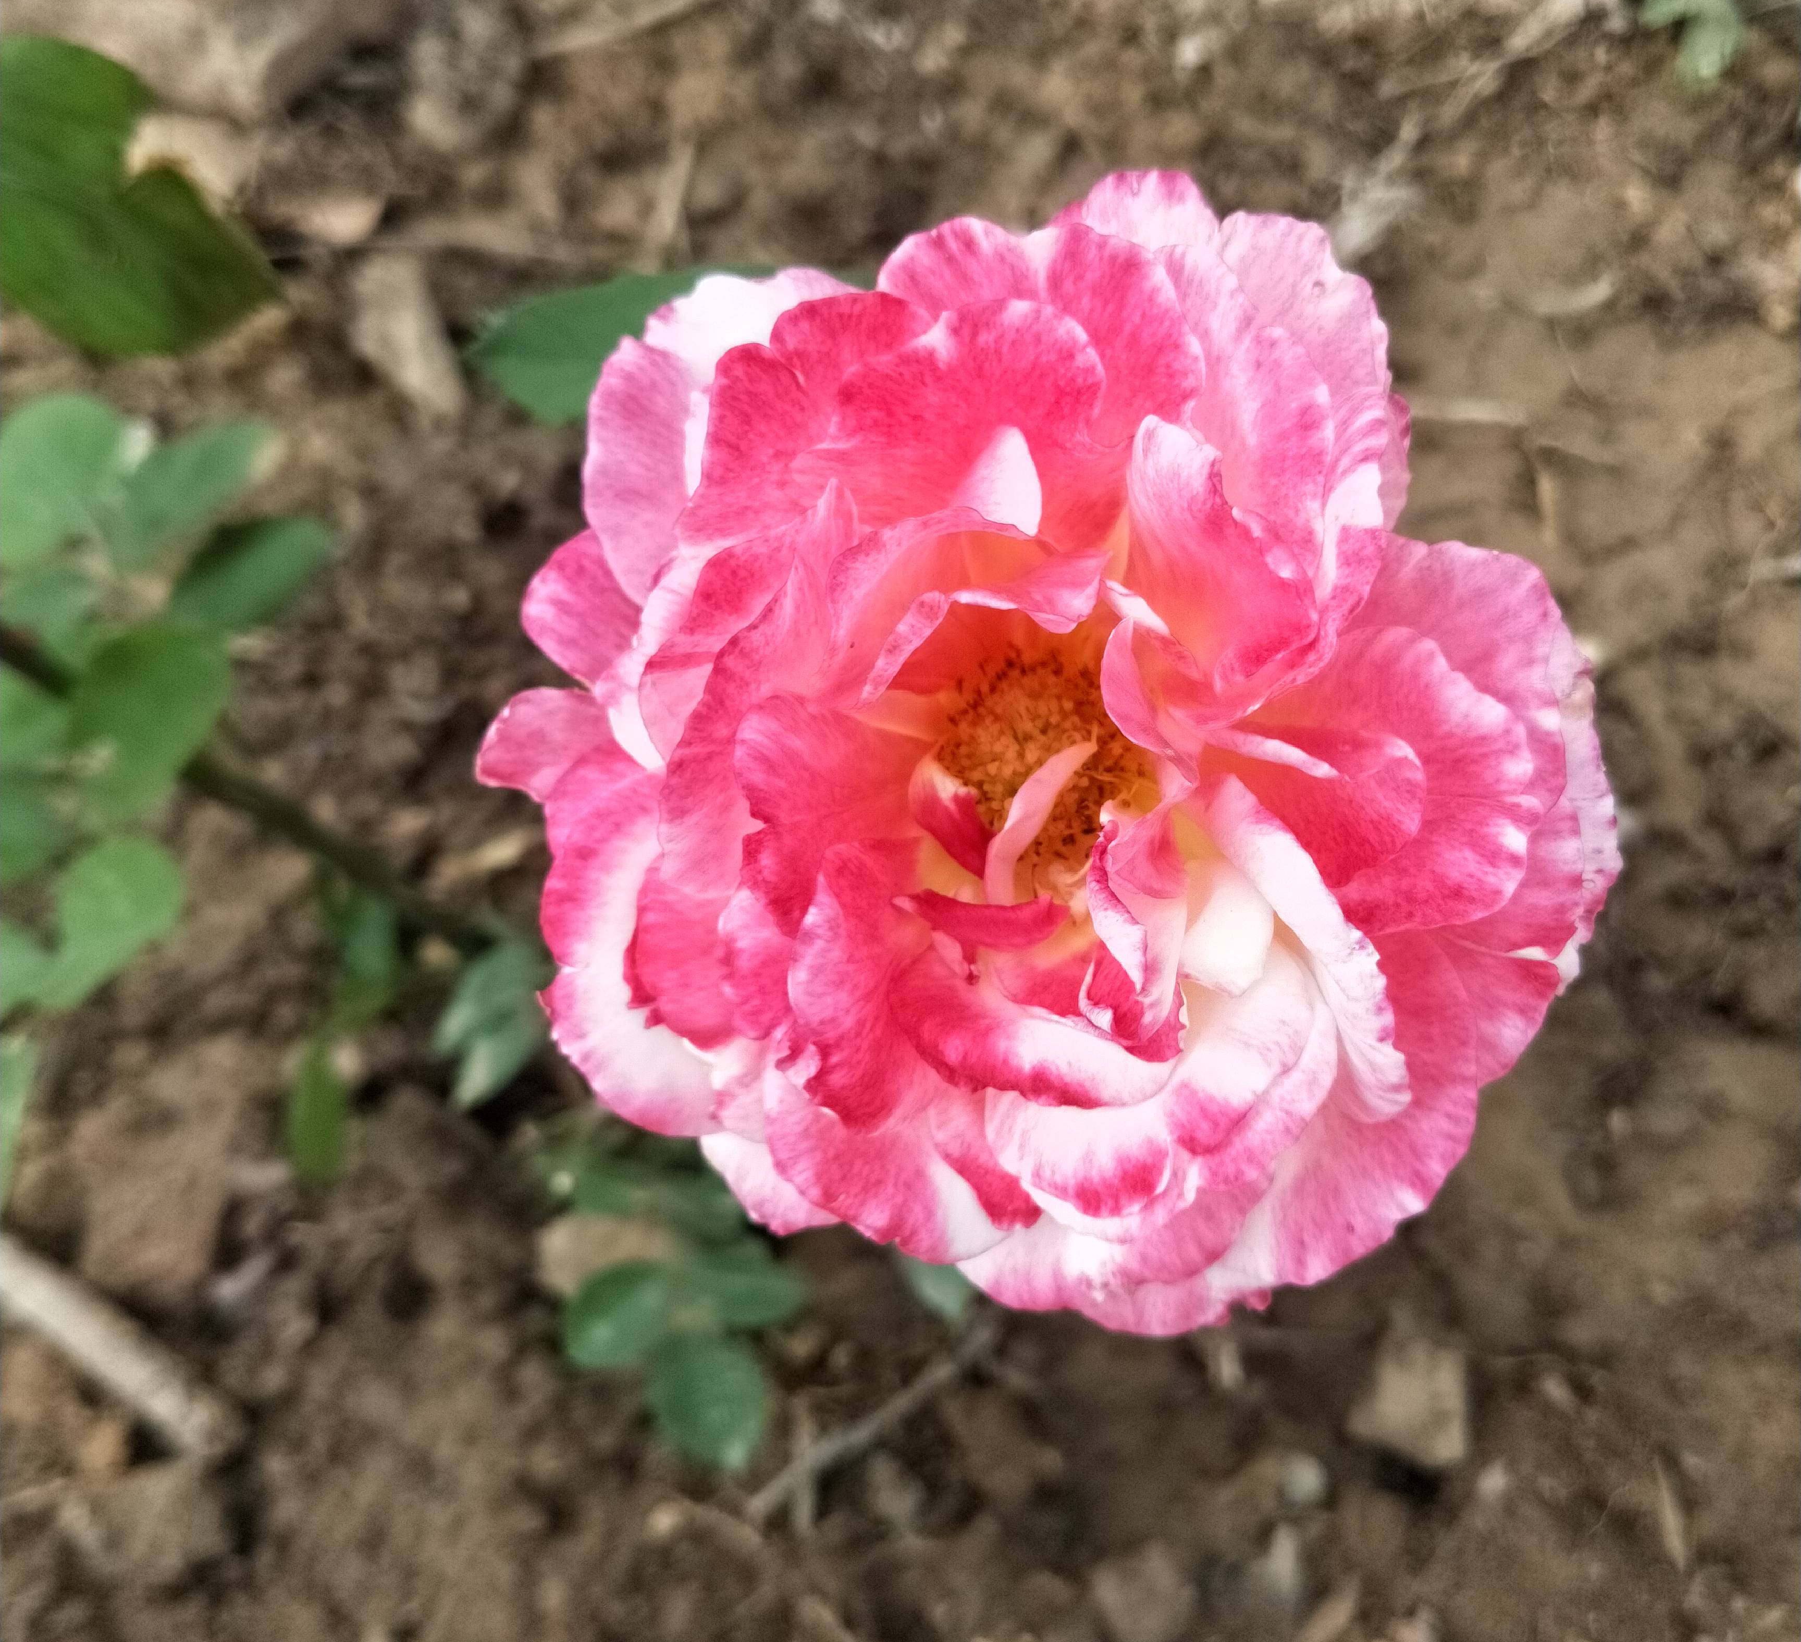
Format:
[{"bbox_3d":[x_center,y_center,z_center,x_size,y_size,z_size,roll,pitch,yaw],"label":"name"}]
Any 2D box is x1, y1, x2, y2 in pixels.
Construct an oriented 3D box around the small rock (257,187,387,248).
[{"bbox_3d":[-0.153,-0.160,0.460,0.032,0.012,0.016,-6,67,-3],"label":"small rock"}]

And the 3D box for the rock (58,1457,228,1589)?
[{"bbox_3d":[-0.146,0.136,0.335,0.028,0.017,0.022,-6,67,-3],"label":"rock"}]

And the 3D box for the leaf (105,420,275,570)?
[{"bbox_3d":[-0.131,-0.060,0.320,0.032,0.011,0.017,-43,75,-15],"label":"leaf"}]

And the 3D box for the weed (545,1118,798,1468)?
[{"bbox_3d":[-0.046,0.096,0.350,0.054,0.032,0.066,-3,69,-1],"label":"weed"}]

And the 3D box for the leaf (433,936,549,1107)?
[{"bbox_3d":[-0.082,0.040,0.345,0.019,0.012,0.031,18,70,7],"label":"leaf"}]

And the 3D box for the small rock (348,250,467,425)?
[{"bbox_3d":[-0.126,-0.124,0.445,0.020,0.014,0.045,-30,70,-12],"label":"small rock"}]

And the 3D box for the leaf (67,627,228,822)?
[{"bbox_3d":[-0.124,-0.016,0.285,0.022,0.010,0.032,30,70,12],"label":"leaf"}]

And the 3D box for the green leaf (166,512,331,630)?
[{"bbox_3d":[-0.124,-0.047,0.330,0.031,0.011,0.015,-34,73,-12],"label":"green leaf"}]

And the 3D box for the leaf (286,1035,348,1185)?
[{"bbox_3d":[-0.116,0.058,0.345,0.012,0.012,0.029,-6,69,-2],"label":"leaf"}]

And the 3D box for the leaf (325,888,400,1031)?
[{"bbox_3d":[-0.101,0.026,0.325,0.012,0.008,0.025,-15,67,-6],"label":"leaf"}]

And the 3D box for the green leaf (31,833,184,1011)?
[{"bbox_3d":[-0.135,0.017,0.295,0.030,0.009,0.020,-42,73,-16],"label":"green leaf"}]

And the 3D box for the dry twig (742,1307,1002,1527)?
[{"bbox_3d":[-0.006,0.128,0.372,0.068,0.010,0.008,-38,74,-13],"label":"dry twig"}]

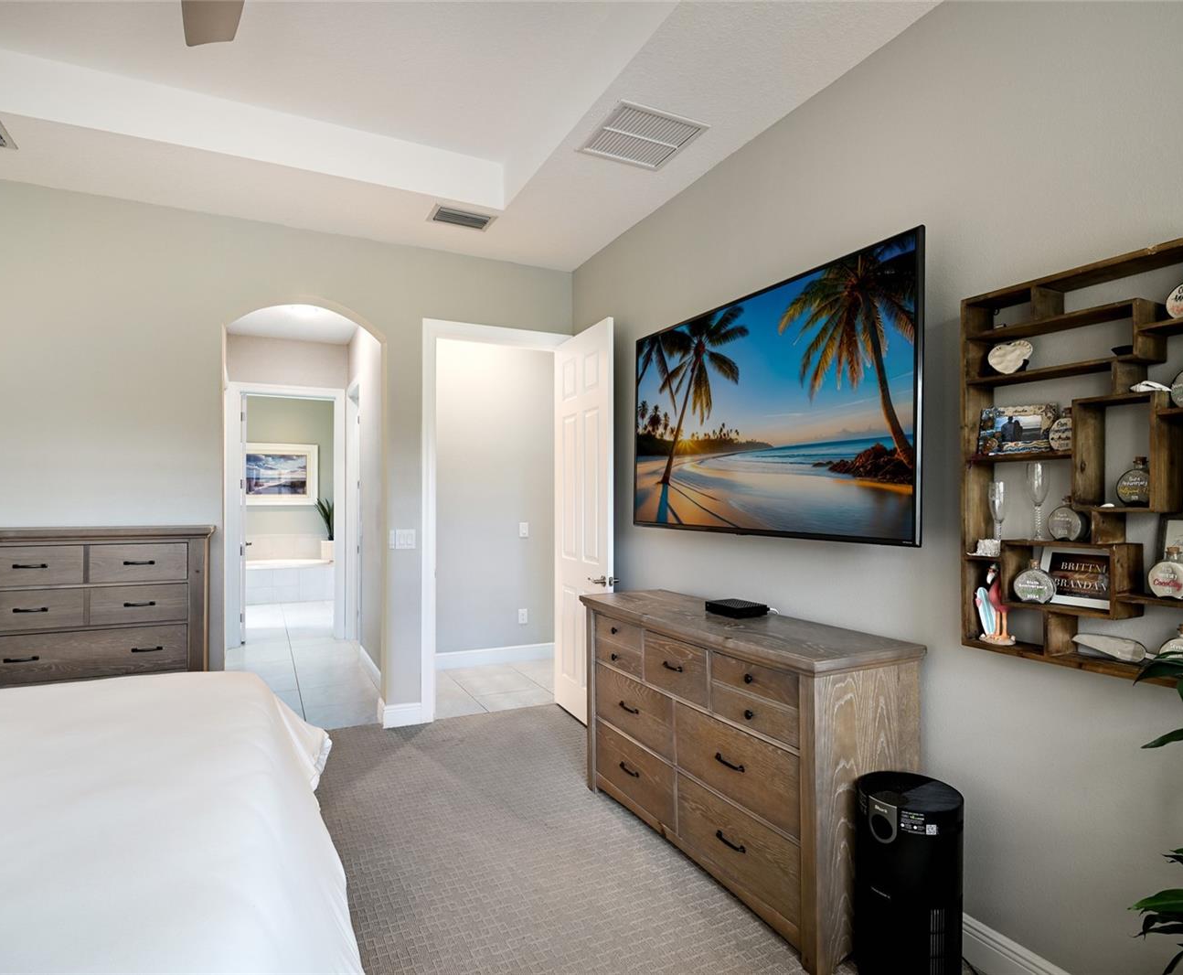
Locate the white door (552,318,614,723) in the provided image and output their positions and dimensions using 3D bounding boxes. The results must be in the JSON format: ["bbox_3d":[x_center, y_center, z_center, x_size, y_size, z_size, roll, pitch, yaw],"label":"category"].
[{"bbox_3d":[-0.064,0.262,4.207,0.040,2.445,0.815,0,-1,-26],"label":"white door"}]

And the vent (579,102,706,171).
[{"bbox_3d":[0.218,-1.537,2.883,0.440,0.020,0.429,0,-1,-26],"label":"vent"}]

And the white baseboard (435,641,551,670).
[{"bbox_3d":[-0.795,1.448,5.586,1.160,0.130,0.016,0,-1,-26],"label":"white baseboard"}]

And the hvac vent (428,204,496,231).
[{"bbox_3d":[-0.740,-1.528,3.717,0.349,0.020,0.242,0,-1,-26],"label":"hvac vent"}]

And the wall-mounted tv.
[{"bbox_3d":[0.668,-0.318,2.915,0.050,1.041,1.810,0,-1,-26],"label":"wall-mounted tv"}]

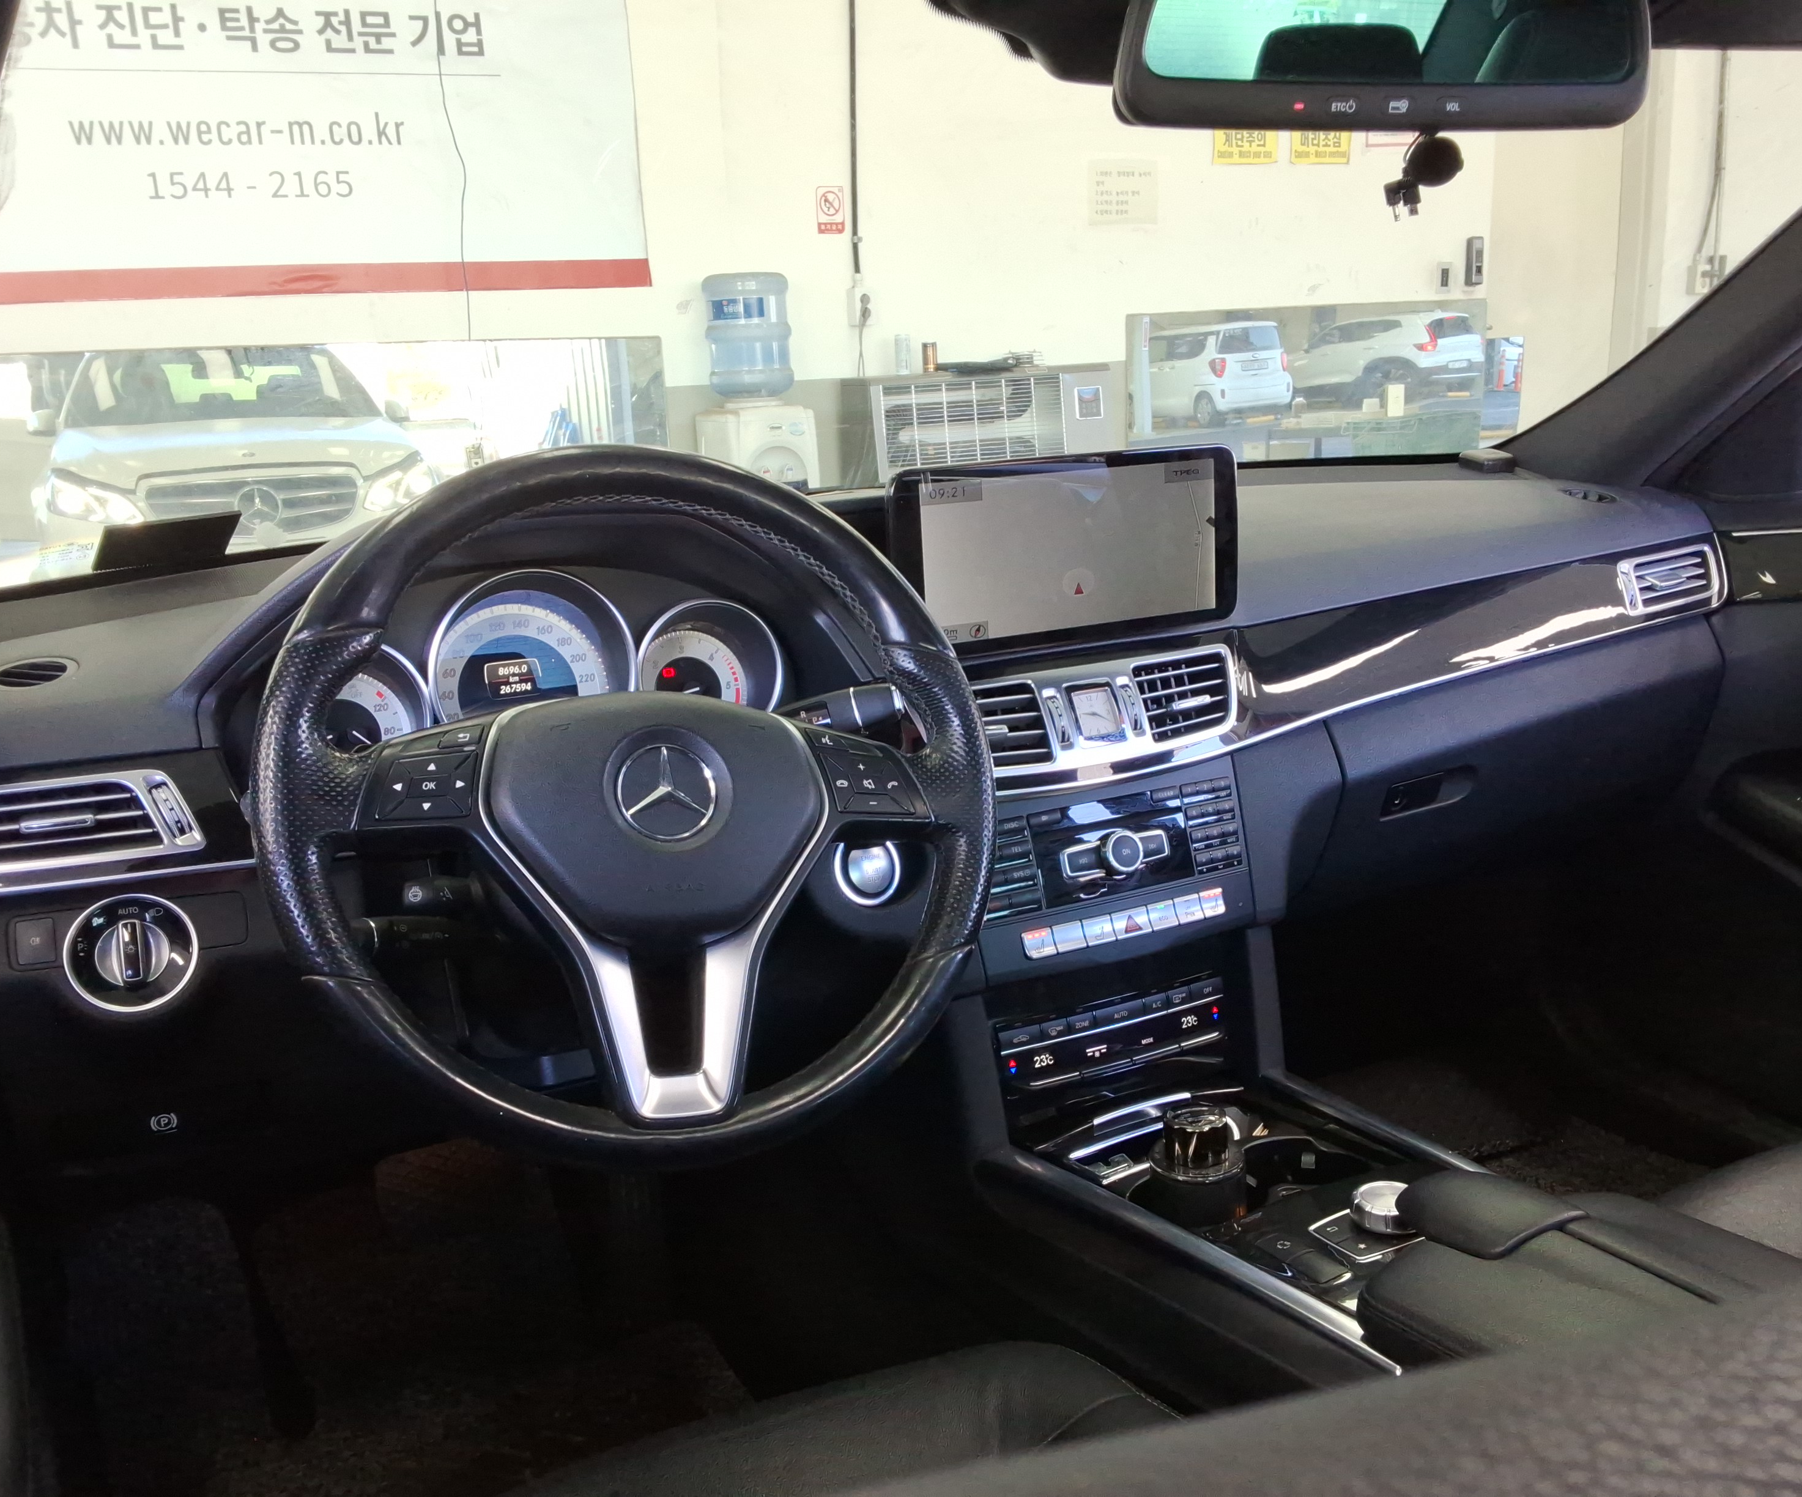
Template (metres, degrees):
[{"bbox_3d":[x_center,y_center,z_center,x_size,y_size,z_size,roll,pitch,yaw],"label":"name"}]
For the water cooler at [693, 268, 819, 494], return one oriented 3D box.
[{"bbox_3d":[-0.452,-0.793,5.217,0.285,1.420,0.310,-10,16,-28],"label":"water cooler"}]

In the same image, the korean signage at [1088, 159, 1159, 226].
[{"bbox_3d":[0.775,-1.933,5.620,0.288,0.213,0.010,-8,15,-21],"label":"korean signage"}]

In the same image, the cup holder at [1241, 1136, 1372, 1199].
[{"bbox_3d":[0.263,0.295,1.051,0.085,0.060,0.077,-9,15,-25],"label":"cup holder"}]

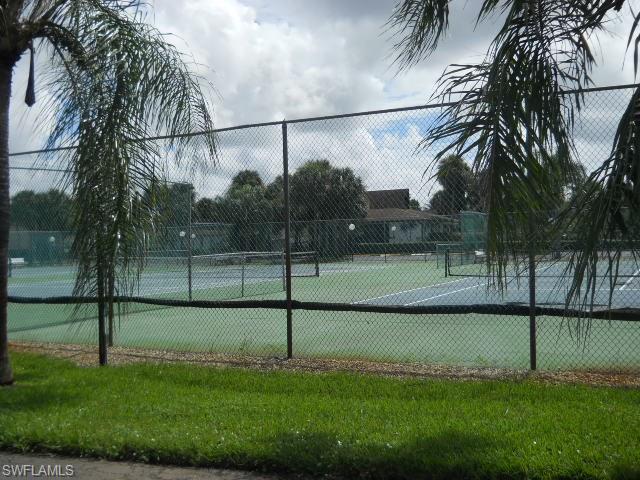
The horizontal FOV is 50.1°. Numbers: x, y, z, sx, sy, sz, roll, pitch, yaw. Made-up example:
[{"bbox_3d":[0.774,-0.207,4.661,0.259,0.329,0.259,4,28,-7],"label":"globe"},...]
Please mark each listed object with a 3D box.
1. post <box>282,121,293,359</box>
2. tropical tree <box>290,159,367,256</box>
[{"bbox_3d":[-0.412,0.000,8.670,0.060,3.020,0.060,-2,-1,27],"label":"post"},{"bbox_3d":[0.677,-2.510,54.500,6.100,8.000,6.000,-1,-1,0],"label":"tropical tree"}]

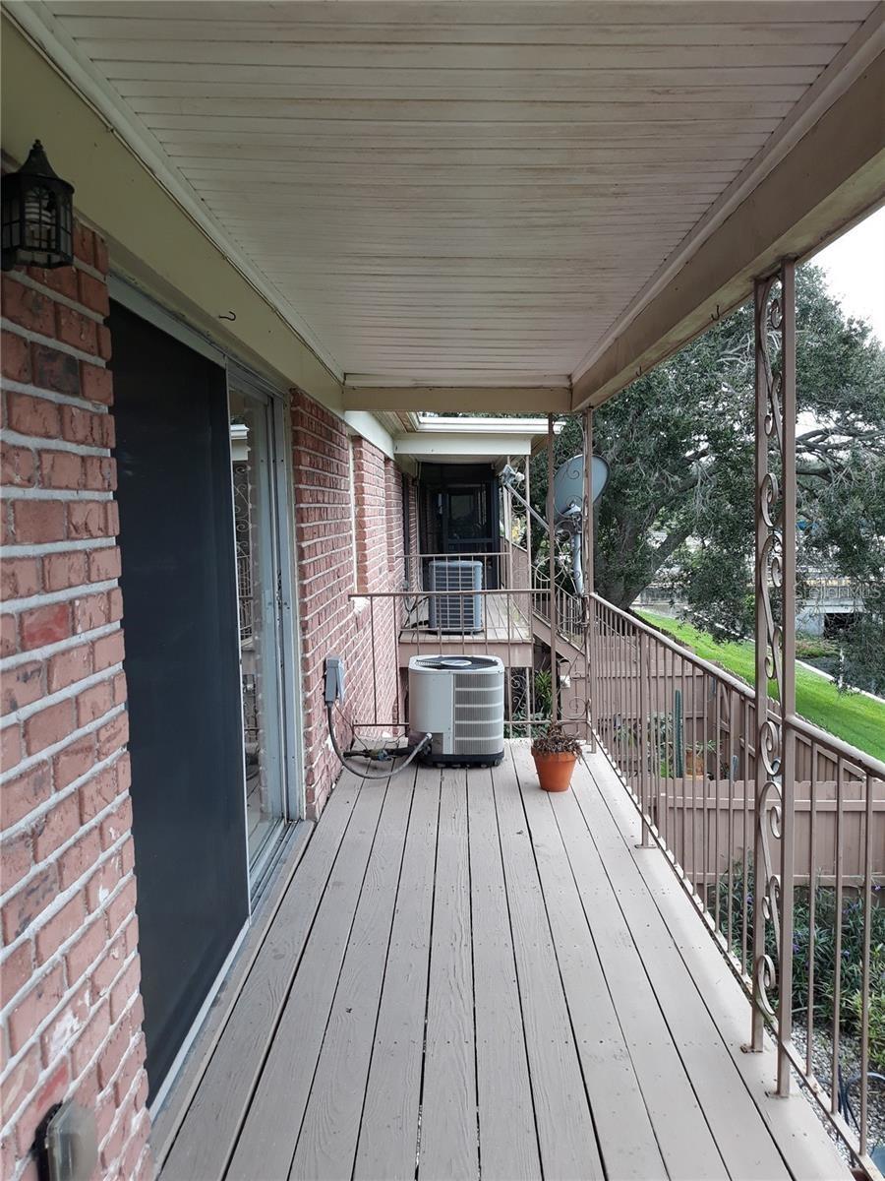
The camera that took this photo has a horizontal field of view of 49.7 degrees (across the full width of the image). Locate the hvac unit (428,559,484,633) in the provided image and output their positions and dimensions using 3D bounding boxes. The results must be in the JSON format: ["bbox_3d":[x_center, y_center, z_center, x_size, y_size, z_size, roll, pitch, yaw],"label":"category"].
[{"bbox_3d":[0.170,0.076,12.084,0.672,0.884,0.672,0,5,1],"label":"hvac unit"}]

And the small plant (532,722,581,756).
[{"bbox_3d":[0.626,0.801,5.236,0.263,0.146,0.247,0,5,1],"label":"small plant"}]

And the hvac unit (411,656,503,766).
[{"bbox_3d":[0.090,0.741,5.983,0.596,0.572,0.596,0,5,1],"label":"hvac unit"}]

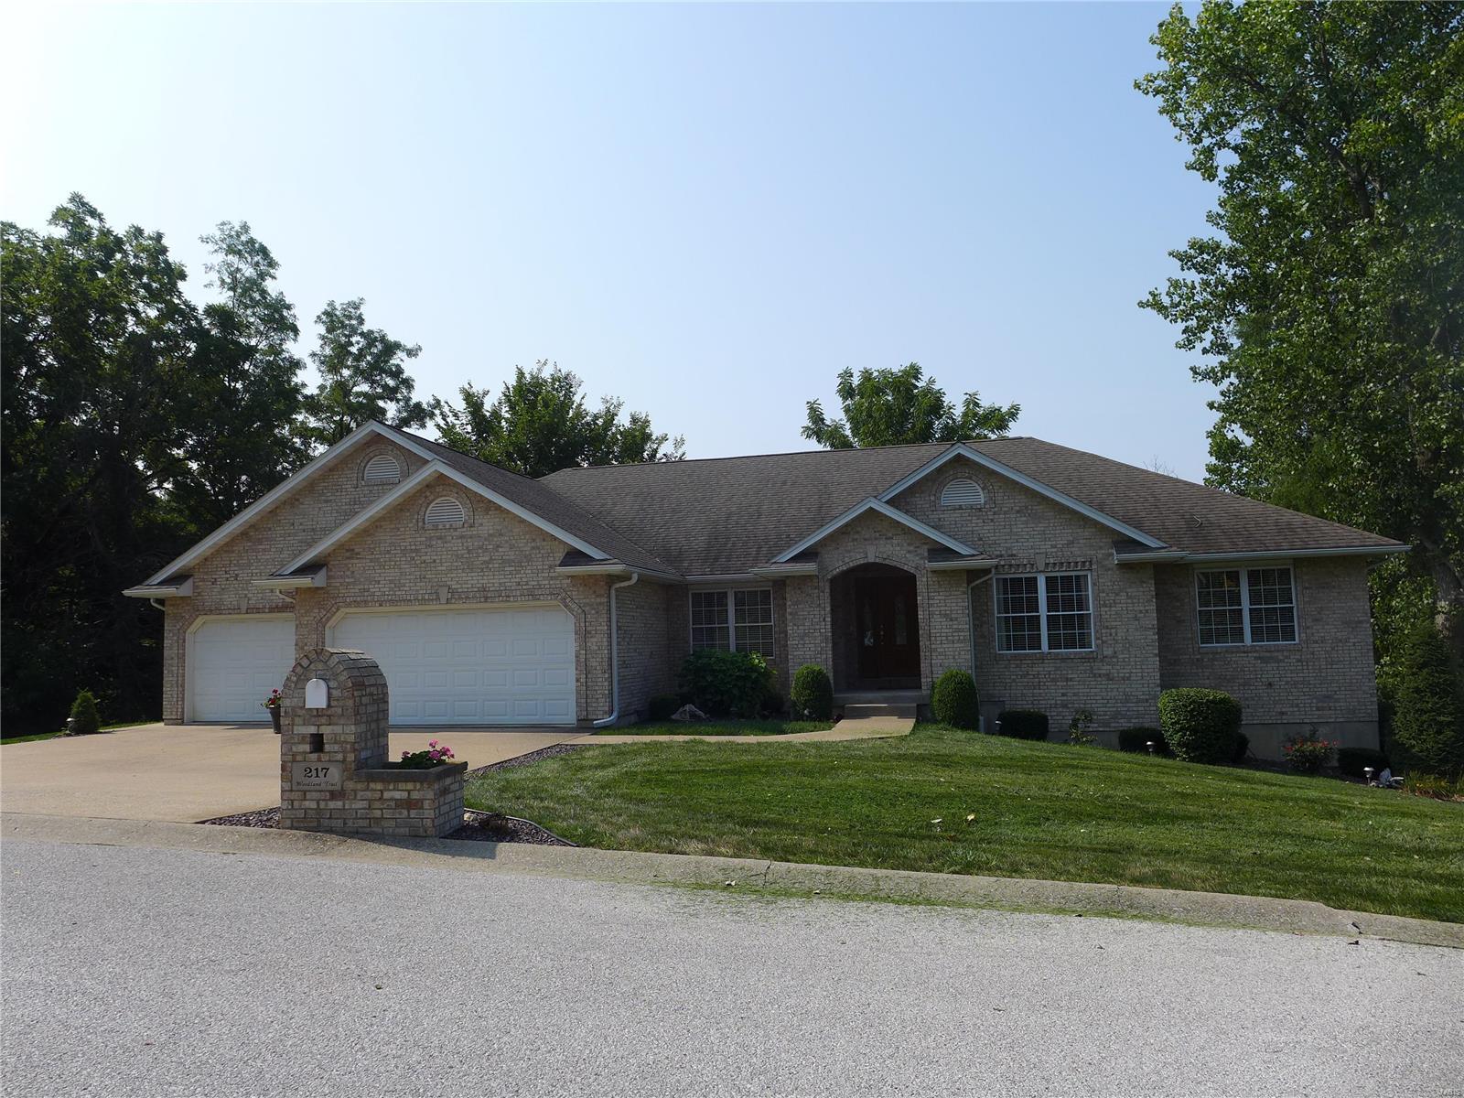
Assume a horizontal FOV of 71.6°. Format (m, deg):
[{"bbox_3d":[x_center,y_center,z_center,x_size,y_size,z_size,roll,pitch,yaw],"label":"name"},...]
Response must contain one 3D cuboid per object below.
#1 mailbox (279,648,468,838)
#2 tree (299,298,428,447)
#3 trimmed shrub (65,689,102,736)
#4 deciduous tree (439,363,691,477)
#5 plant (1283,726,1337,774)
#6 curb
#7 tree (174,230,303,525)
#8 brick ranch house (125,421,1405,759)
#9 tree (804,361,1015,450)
[{"bbox_3d":[-2.758,1.458,7.847,1.260,1.390,0.560,-2,-5,8],"label":"mailbox"},{"bbox_3d":[-14.173,-1.908,38.735,5.800,15.800,5.800,-3,-5,13],"label":"tree"},{"bbox_3d":[-11.627,2.946,18.291,0.570,0.810,0.570,-3,-5,13],"label":"trimmed shrub"},{"bbox_3d":[-7.074,-0.698,41.032,10.000,14.200,9.300,-3,-5,13],"label":"deciduous tree"},{"bbox_3d":[10.078,3.510,17.746,0.860,0.830,0.780,-3,-5,13],"label":"plant"},{"bbox_3d":[-0.750,2.128,6.845,10.100,0.180,0.630,1,-5,8],"label":"curb"},{"bbox_3d":[-17.187,-3.125,35.442,5.700,17.200,5.700,-3,-5,13],"label":"tree"},{"bbox_3d":[1.203,1.004,24.409,23.900,7.340,16.000,-3,-5,13],"label":"brick ranch house"},{"bbox_3d":[6.512,-0.379,36.654,8.200,13.000,7.600,-3,-5,13],"label":"tree"}]

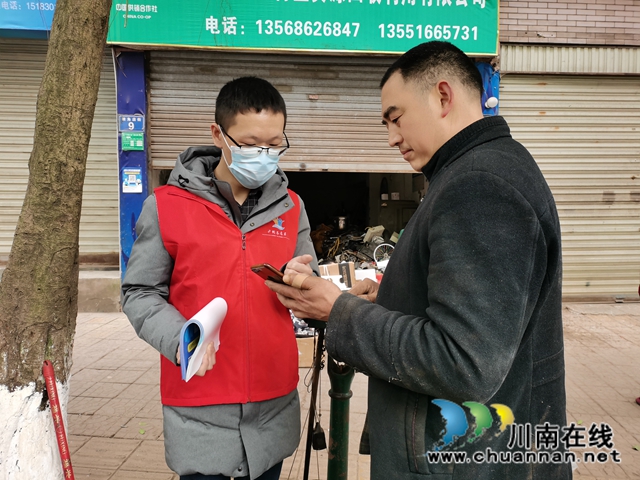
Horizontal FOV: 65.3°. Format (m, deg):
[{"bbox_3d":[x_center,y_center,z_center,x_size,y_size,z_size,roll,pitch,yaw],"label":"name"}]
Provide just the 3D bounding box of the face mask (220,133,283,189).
[{"bbox_3d":[-0.176,-0.206,1.285,0.140,0.115,0.100,-3,26,-34],"label":"face mask"}]

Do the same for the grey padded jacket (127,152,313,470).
[{"bbox_3d":[-0.266,0.178,1.360,0.530,0.860,0.390,-2,6,-23],"label":"grey padded jacket"}]

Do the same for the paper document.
[{"bbox_3d":[-0.276,0.236,1.190,0.056,0.142,0.200,7,9,5],"label":"paper document"}]

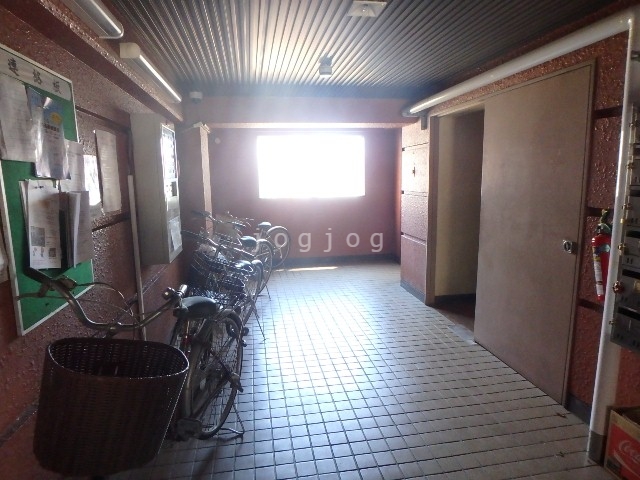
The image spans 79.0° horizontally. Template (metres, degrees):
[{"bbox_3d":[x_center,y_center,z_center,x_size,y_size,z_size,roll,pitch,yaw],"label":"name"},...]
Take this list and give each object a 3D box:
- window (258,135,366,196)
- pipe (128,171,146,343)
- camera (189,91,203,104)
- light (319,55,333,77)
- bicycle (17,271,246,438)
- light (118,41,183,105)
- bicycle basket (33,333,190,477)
[{"bbox_3d":[-0.115,-1.114,5.927,1.650,0.920,0.100,-2,9,-10],"label":"window"},{"bbox_3d":[-1.184,0.300,2.554,0.040,1.430,0.040,-2,9,-10],"label":"pipe"},{"bbox_3d":[-1.228,-1.406,3.845,0.125,0.110,0.125,-2,9,-10],"label":"camera"},{"bbox_3d":[0.041,-1.294,2.914,0.105,0.120,0.105,-2,9,-10],"label":"light"},{"bbox_3d":[-0.618,0.620,1.595,0.580,1.080,1.750,0,9,8],"label":"bicycle"},{"bbox_3d":[-1.099,-1.089,2.643,0.100,0.085,1.240,-2,9,-10],"label":"light"},{"bbox_3d":[-0.589,0.461,1.127,0.365,0.275,0.300,6,6,1],"label":"bicycle basket"}]

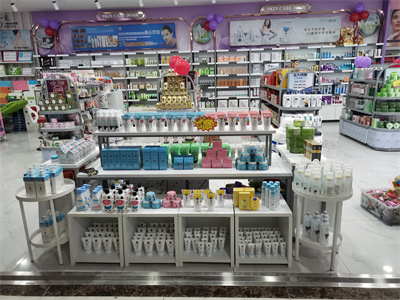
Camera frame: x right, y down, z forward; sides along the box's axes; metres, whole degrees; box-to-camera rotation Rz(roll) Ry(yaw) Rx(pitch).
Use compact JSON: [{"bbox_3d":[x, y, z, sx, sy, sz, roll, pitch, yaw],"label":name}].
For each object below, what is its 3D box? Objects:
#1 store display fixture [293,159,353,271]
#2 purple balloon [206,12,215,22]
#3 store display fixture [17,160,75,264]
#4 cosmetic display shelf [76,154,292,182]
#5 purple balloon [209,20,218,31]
[{"bbox_3d":[0.870,0.457,2.186,0.399,0.706,0.399,-1,14,3],"label":"store display fixture"},{"bbox_3d":[0.321,-3.869,8.772,0.260,0.280,0.260,-1,13,3],"label":"purple balloon"},{"bbox_3d":[-1.209,0.516,2.432,0.420,0.740,0.420,-1,13,3],"label":"store display fixture"},{"bbox_3d":[-0.112,0.137,2.561,1.628,0.054,0.603,-1,14,3],"label":"cosmetic display shelf"},{"bbox_3d":[0.362,-3.262,7.883,0.247,0.262,0.247,-1,14,3],"label":"purple balloon"}]

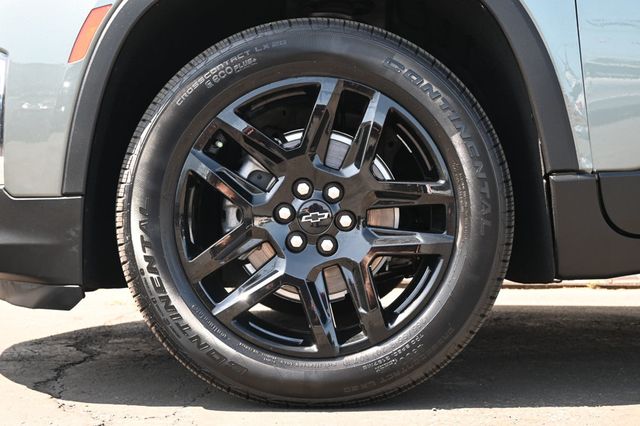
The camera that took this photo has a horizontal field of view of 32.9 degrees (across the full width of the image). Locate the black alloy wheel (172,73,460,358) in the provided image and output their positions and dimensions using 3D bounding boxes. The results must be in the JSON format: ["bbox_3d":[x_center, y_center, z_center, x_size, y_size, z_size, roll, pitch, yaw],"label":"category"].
[{"bbox_3d":[-0.009,0.009,2.180,0.543,0.543,0.215,0,0,0],"label":"black alloy wheel"}]

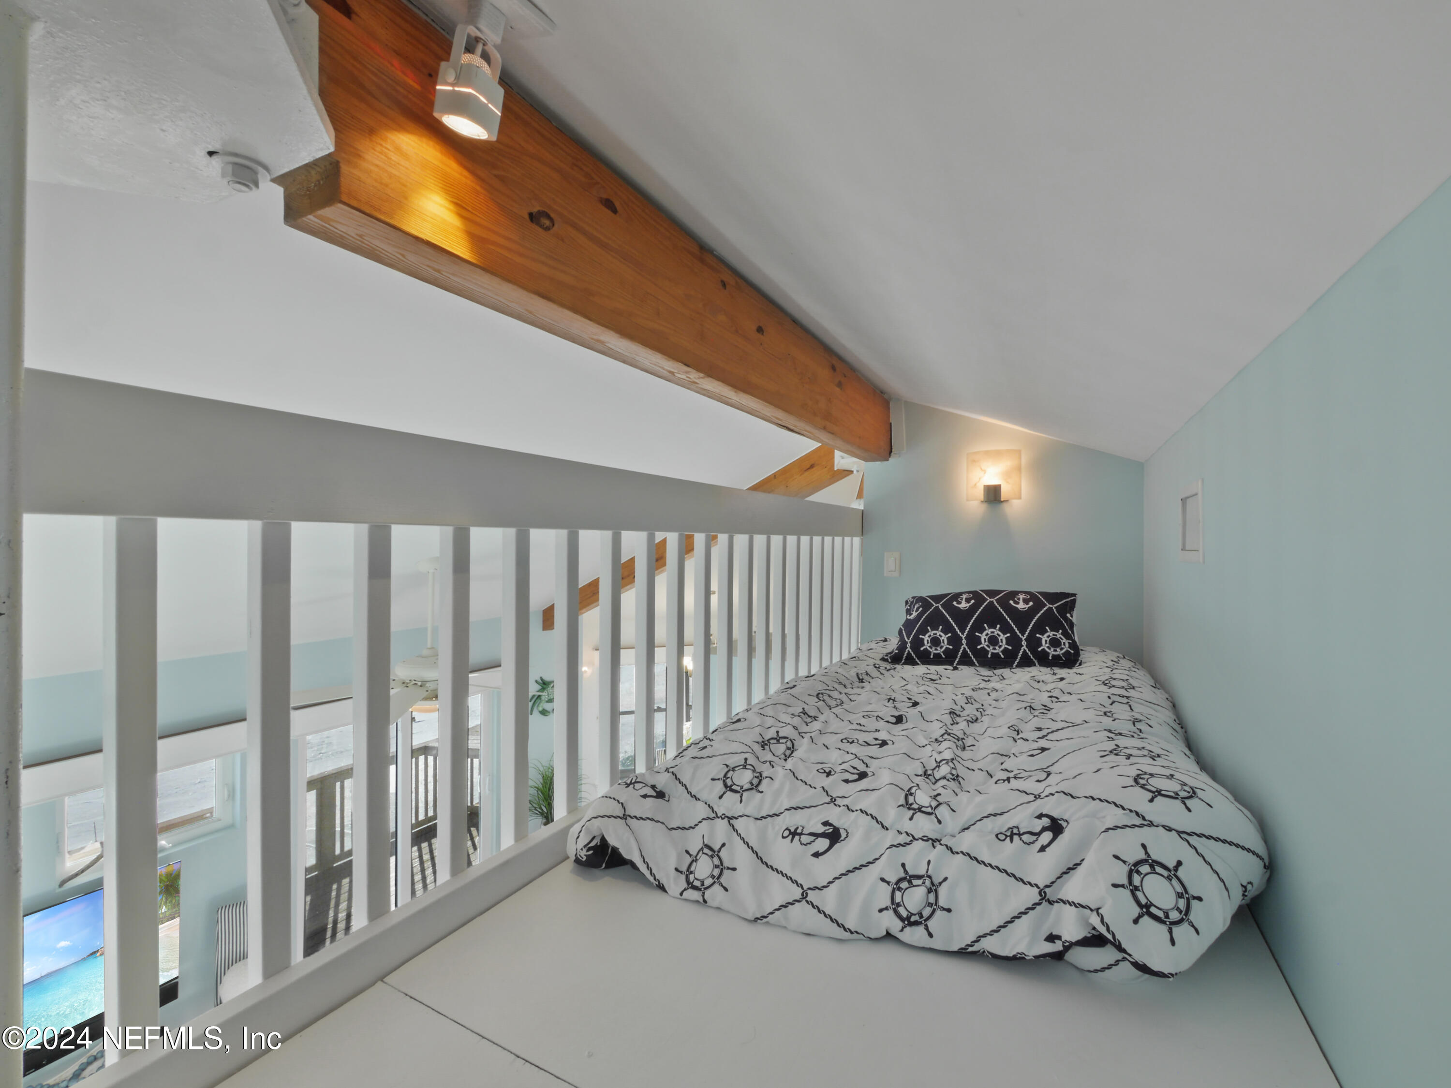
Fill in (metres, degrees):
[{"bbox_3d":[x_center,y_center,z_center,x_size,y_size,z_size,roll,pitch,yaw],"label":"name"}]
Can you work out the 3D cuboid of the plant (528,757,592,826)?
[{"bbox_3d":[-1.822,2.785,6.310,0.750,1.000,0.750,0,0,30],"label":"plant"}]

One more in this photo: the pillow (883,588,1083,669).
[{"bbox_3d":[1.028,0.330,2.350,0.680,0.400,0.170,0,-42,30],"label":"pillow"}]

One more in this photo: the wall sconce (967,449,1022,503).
[{"bbox_3d":[1.161,-0.295,2.550,0.210,0.220,0.100,0,0,30],"label":"wall sconce"}]

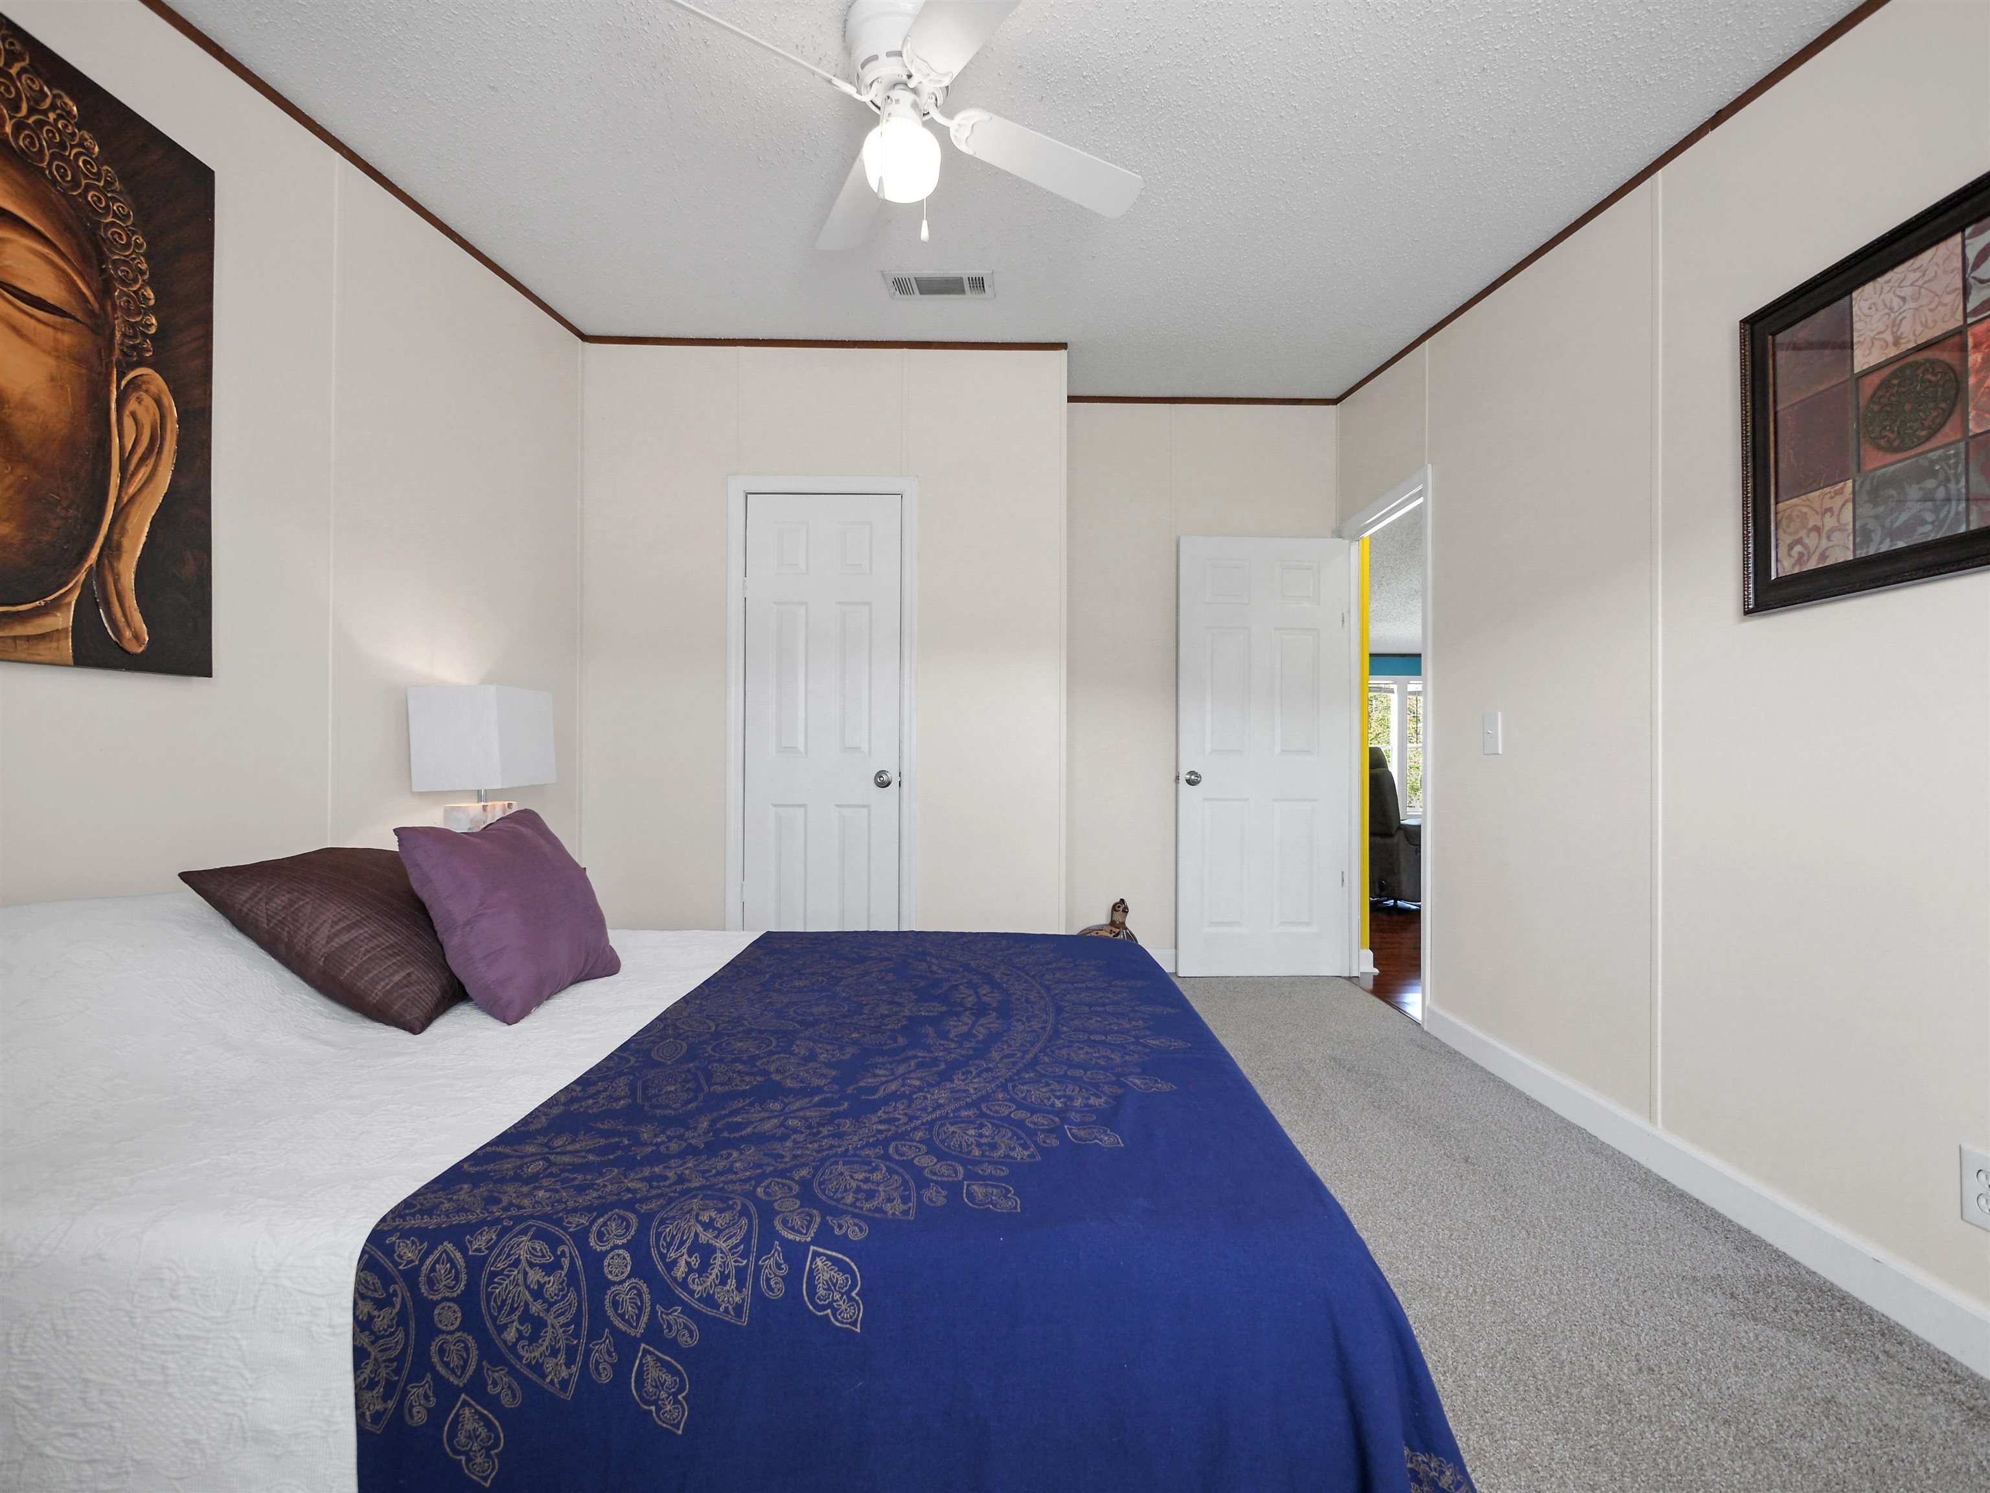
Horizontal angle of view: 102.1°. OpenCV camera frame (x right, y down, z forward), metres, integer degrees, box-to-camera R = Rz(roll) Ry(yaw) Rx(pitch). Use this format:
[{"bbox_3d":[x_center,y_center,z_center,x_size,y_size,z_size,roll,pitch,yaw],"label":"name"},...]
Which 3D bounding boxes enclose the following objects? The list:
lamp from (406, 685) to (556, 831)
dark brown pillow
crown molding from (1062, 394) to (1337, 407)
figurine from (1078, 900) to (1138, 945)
[{"bbox_3d":[-1.398,0.099,2.210,0.220,0.510,0.325,0,0,-6],"label":"lamp"},{"bbox_3d":[-1.225,0.360,1.630,0.490,0.150,0.430,34,2,-2],"label":"dark brown pillow"},{"bbox_3d":[0.963,-1.644,3.820,1.320,0.035,0.025,0,0,-1],"label":"crown molding"},{"bbox_3d":[0.487,0.846,3.500,0.300,0.370,0.210,0,-1,30],"label":"figurine"}]

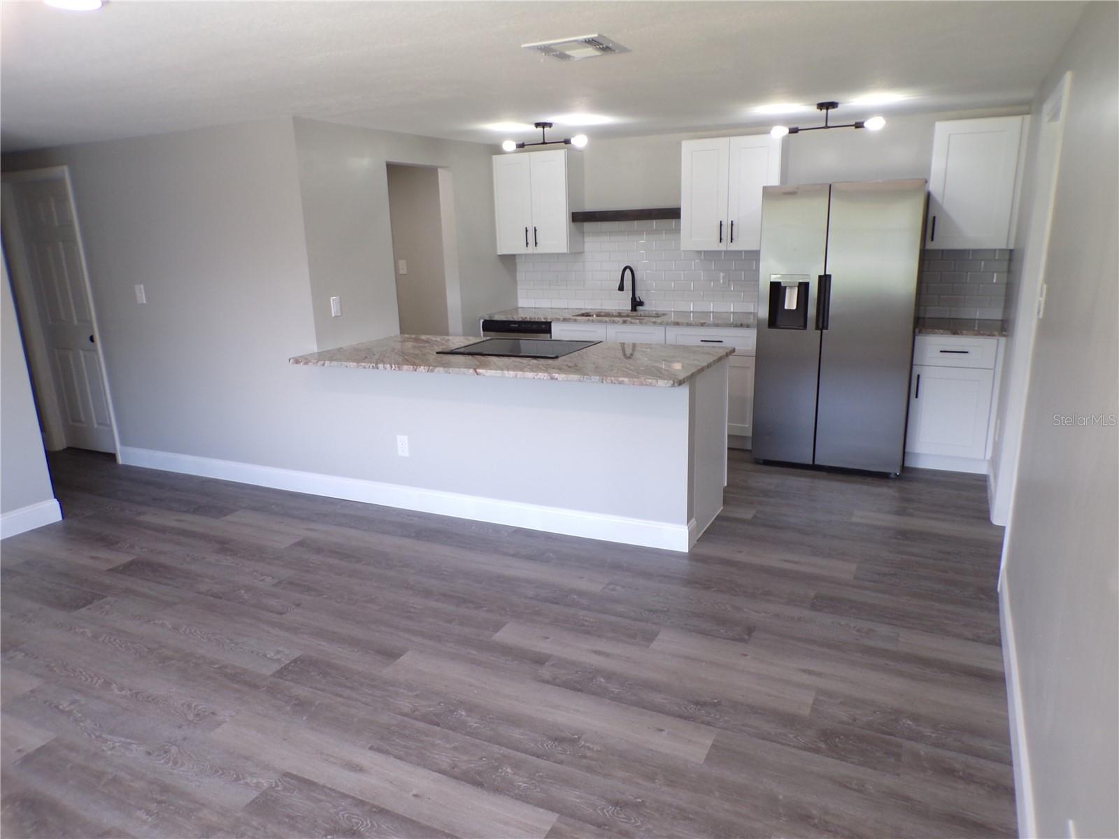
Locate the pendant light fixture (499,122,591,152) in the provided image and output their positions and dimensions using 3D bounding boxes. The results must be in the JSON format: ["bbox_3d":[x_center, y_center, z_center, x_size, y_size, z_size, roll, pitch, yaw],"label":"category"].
[{"bbox_3d":[-0.096,-1.892,5.201,0.640,0.165,0.120,5,16,26],"label":"pendant light fixture"}]

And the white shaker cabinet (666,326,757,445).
[{"bbox_3d":[1.211,-0.271,5.749,0.670,0.878,0.625,5,16,25],"label":"white shaker cabinet"}]

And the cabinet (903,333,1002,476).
[{"bbox_3d":[2.575,-0.147,5.108,0.505,0.876,0.600,5,16,26],"label":"cabinet"}]

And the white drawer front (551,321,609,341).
[{"bbox_3d":[0.146,-0.637,5.887,0.467,0.167,0.022,5,16,26],"label":"white drawer front"}]

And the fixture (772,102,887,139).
[{"bbox_3d":[1.586,-1.777,4.605,0.655,0.164,0.120,5,16,25],"label":"fixture"}]

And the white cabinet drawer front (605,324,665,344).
[{"bbox_3d":[0.559,-0.597,5.686,0.456,0.167,0.022,5,16,26],"label":"white cabinet drawer front"}]

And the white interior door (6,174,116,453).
[{"bbox_3d":[-3.655,-0.749,5.833,0.770,2.030,0.045,5,16,26],"label":"white interior door"}]

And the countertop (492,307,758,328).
[{"bbox_3d":[0.508,-0.773,5.954,2.220,0.034,0.645,5,16,25],"label":"countertop"}]

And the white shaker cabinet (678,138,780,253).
[{"bbox_3d":[1.252,-1.601,5.548,0.683,0.757,0.327,5,16,25],"label":"white shaker cabinet"}]

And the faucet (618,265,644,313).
[{"bbox_3d":[0.564,-1.006,6.030,0.120,0.378,0.245,5,16,25],"label":"faucet"}]

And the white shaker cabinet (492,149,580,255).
[{"bbox_3d":[-0.157,-1.730,6.235,0.645,0.765,0.325,5,16,26],"label":"white shaker cabinet"}]

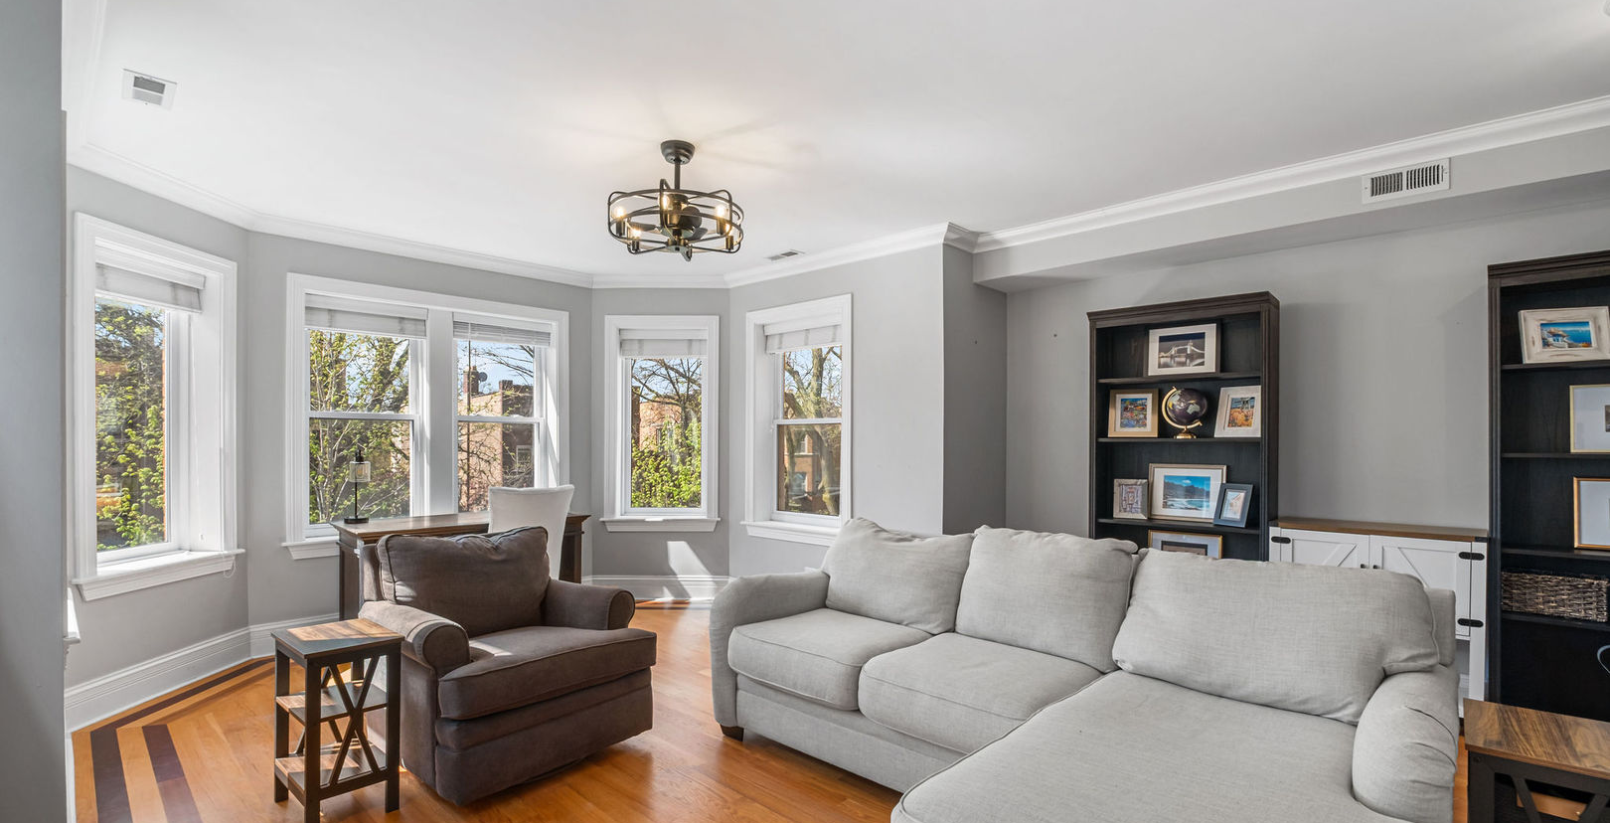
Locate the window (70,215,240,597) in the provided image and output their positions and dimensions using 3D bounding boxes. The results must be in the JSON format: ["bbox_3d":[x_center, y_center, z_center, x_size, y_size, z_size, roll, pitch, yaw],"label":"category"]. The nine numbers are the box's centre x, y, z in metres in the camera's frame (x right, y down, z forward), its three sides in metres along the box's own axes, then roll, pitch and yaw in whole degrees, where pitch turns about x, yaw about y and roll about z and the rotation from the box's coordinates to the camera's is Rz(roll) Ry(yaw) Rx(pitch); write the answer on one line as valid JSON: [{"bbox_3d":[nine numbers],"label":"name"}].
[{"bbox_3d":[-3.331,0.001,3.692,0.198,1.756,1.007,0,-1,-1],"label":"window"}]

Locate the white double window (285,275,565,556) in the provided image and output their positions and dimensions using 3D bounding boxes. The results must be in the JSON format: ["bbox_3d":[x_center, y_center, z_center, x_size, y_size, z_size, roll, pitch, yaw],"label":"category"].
[{"bbox_3d":[-2.559,0.057,5.082,0.198,1.750,1.922,-1,-2,43],"label":"white double window"}]

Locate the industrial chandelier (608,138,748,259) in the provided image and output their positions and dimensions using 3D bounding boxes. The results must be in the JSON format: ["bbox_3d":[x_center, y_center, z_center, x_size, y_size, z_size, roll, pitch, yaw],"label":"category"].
[{"bbox_3d":[-0.579,-0.979,3.268,0.624,0.453,0.624,0,-1,0],"label":"industrial chandelier"}]

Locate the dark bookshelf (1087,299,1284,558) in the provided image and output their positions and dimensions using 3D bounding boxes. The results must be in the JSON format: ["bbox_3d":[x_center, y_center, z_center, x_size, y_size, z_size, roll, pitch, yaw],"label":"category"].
[{"bbox_3d":[2.194,0.433,4.172,0.940,2.070,0.385,-1,-2,43],"label":"dark bookshelf"}]

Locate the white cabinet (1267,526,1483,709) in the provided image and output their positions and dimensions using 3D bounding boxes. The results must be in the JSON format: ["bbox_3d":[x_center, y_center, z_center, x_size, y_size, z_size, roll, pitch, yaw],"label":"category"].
[{"bbox_3d":[2.842,1.007,3.570,0.818,0.875,0.366,-1,-2,43],"label":"white cabinet"}]

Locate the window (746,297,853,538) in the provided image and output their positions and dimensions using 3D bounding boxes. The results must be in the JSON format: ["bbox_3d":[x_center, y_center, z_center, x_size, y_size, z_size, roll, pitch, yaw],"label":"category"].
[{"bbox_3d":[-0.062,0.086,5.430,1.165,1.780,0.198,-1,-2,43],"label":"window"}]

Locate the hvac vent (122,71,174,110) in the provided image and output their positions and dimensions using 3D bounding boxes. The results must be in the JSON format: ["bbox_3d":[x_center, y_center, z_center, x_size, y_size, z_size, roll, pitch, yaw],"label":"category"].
[{"bbox_3d":[-2.516,-1.216,2.744,0.324,0.025,0.146,-1,-2,44],"label":"hvac vent"}]

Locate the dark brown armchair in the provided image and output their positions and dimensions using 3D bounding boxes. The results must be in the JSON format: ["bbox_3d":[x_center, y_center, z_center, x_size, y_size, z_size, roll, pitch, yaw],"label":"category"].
[{"bbox_3d":[-1.270,0.974,3.060,0.941,0.902,0.912,-1,-2,41],"label":"dark brown armchair"}]

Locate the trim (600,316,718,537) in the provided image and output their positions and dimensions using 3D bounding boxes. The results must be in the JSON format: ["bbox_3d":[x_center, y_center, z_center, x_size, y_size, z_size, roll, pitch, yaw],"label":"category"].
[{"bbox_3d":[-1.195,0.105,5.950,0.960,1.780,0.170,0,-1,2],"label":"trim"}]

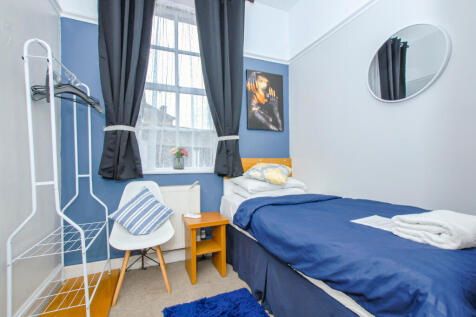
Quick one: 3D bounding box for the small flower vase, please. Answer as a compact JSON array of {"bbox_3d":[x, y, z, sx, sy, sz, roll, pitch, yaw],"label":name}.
[{"bbox_3d":[-0.615,0.052,2.082,0.100,0.125,0.100,0,0,-22],"label":"small flower vase"}]

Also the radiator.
[{"bbox_3d":[-0.622,0.573,1.942,0.495,0.610,0.090,0,0,-22],"label":"radiator"}]

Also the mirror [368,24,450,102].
[{"bbox_3d":[1.114,-0.631,1.343,0.030,0.490,0.487,0,0,-22],"label":"mirror"}]

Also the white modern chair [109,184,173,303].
[{"bbox_3d":[-0.762,0.618,1.621,0.460,0.825,0.520,0,0,-22],"label":"white modern chair"}]

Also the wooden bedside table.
[{"bbox_3d":[-0.296,0.788,1.798,0.345,0.480,0.295,0,0,-22],"label":"wooden bedside table"}]

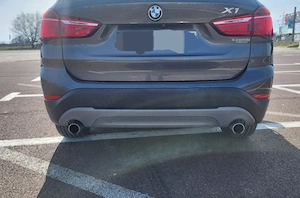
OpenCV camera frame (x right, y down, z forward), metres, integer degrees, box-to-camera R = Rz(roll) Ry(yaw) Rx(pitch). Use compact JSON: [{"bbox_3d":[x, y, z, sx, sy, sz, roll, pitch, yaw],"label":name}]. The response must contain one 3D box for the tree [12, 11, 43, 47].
[{"bbox_3d":[-21.027,-11.941,46.000,6.000,6.200,5.200,-1,11,0],"label":"tree"}]

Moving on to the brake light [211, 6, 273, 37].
[{"bbox_3d":[0.610,-0.493,1.779,0.450,0.205,0.200,0,11,2],"label":"brake light"}]

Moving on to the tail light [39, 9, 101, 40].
[{"bbox_3d":[-0.540,-0.486,1.799,0.450,0.205,0.200,0,11,2],"label":"tail light"}]

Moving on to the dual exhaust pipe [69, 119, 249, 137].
[{"bbox_3d":[0.049,0.188,1.842,1.200,0.100,0.150,0,11,2],"label":"dual exhaust pipe"}]

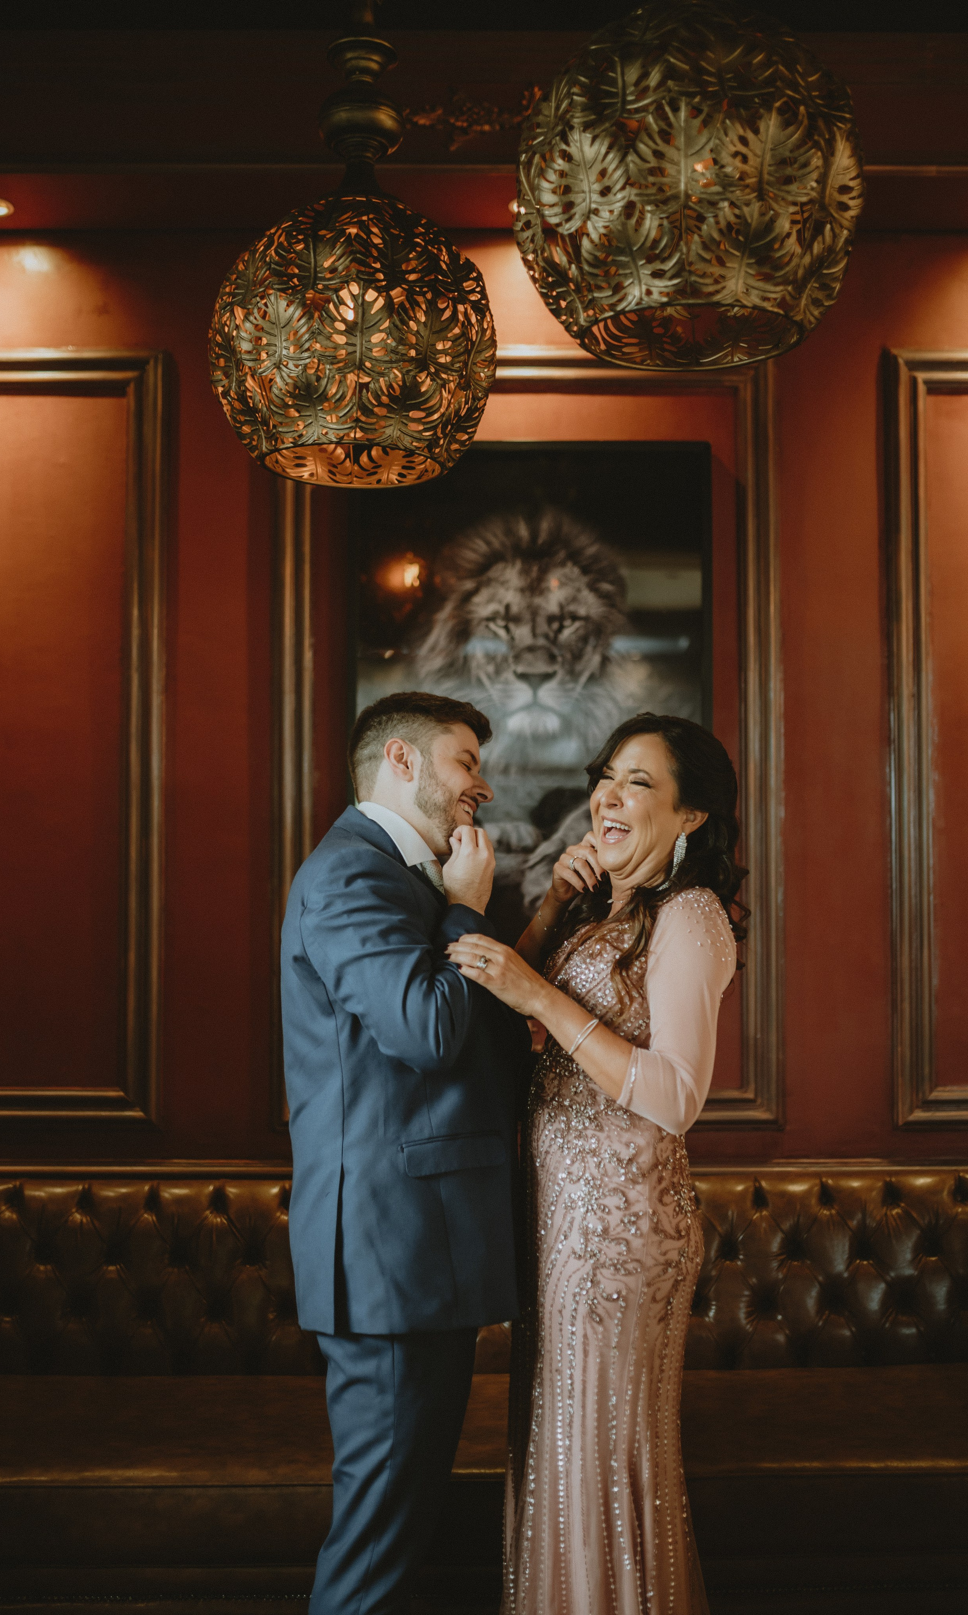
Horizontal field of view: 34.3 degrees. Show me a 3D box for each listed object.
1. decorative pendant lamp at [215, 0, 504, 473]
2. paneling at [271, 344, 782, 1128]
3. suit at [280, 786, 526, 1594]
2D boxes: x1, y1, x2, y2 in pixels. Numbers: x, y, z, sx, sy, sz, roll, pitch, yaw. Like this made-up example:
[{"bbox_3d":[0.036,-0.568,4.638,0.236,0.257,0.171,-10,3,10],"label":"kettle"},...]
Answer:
[{"bbox_3d":[-0.178,-0.800,2.190,0.400,0.660,0.400,0,-2,0],"label":"decorative pendant lamp"},{"bbox_3d":[0.090,-0.153,3.380,1.100,1.680,0.060,0,-2,0],"label":"paneling"},{"bbox_3d":[-0.115,0.765,2.390,0.400,1.500,0.530,0,-2,-10],"label":"suit"}]

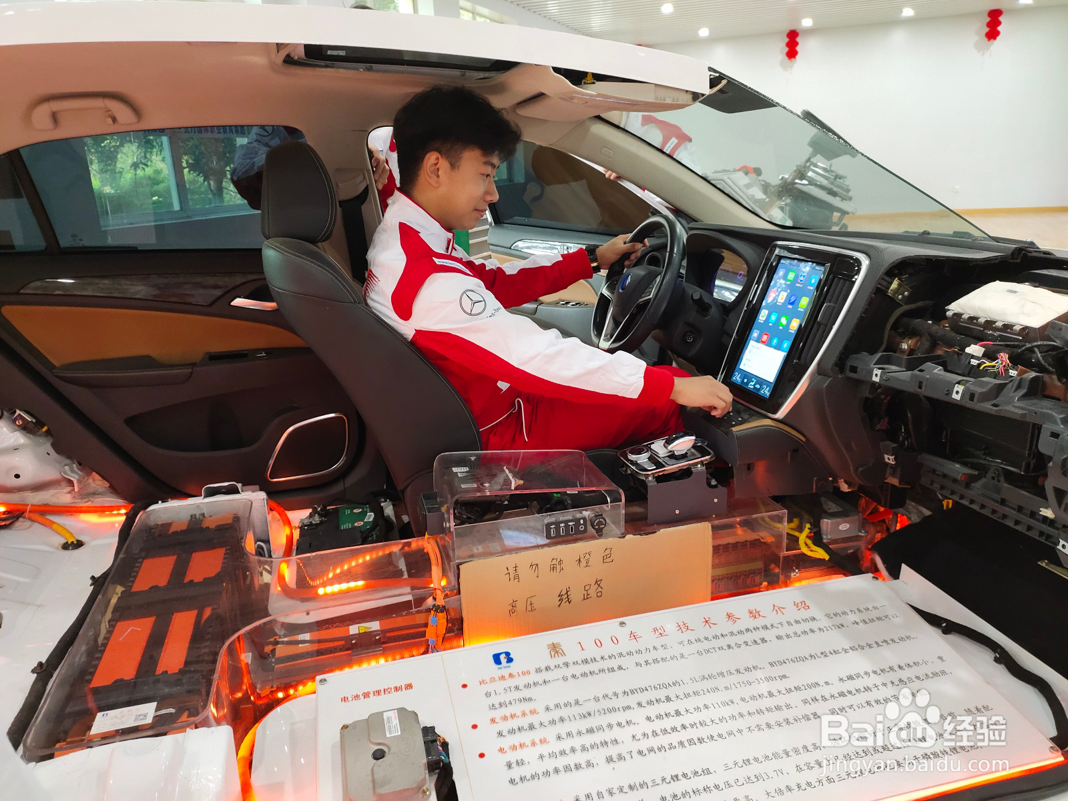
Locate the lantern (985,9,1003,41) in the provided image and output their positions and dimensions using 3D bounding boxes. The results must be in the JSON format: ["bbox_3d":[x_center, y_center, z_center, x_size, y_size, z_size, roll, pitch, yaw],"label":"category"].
[{"bbox_3d":[6.511,-5.323,10.050,0.200,0.400,0.200,3,21,16],"label":"lantern"}]

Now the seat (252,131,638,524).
[{"bbox_3d":[-0.152,-0.118,1.696,0.860,0.970,0.530,-8,21,-14],"label":"seat"}]

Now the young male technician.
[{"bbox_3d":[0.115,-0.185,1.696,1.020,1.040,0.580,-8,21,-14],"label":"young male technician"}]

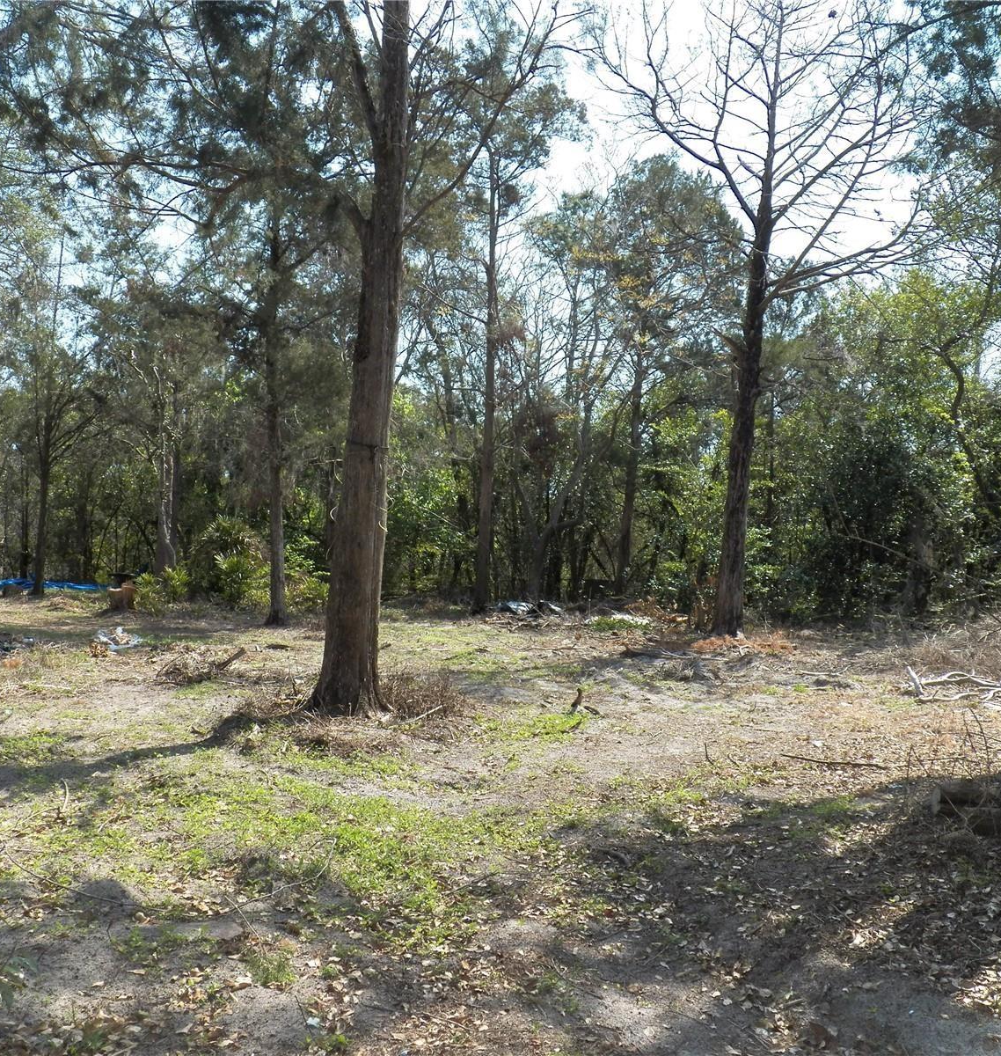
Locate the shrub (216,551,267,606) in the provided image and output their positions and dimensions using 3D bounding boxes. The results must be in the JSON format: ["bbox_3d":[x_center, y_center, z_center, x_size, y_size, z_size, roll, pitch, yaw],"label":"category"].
[{"bbox_3d":[-6.369,1.260,28.012,1.250,1.400,1.200,0,-1,0],"label":"shrub"}]

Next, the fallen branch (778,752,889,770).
[{"bbox_3d":[2.448,1.713,8.451,0.800,0.060,0.120,-1,-1,38],"label":"fallen branch"}]

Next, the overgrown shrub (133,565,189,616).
[{"bbox_3d":[-7.823,1.470,26.310,1.200,1.150,1.100,0,-1,0],"label":"overgrown shrub"}]

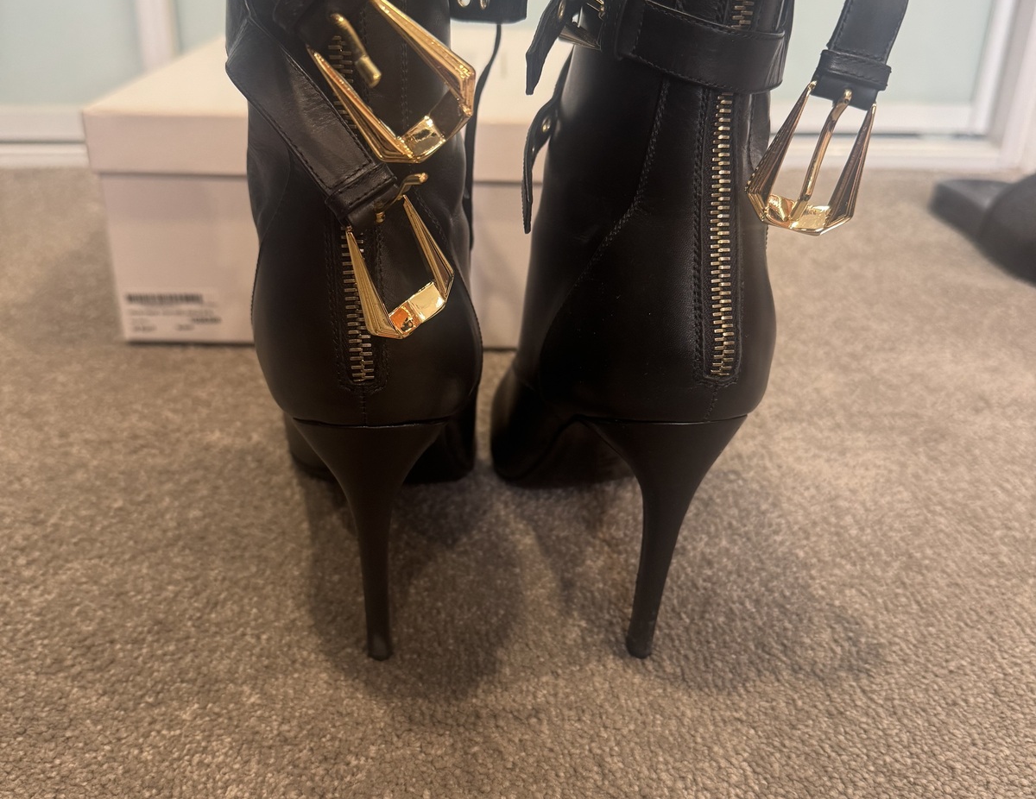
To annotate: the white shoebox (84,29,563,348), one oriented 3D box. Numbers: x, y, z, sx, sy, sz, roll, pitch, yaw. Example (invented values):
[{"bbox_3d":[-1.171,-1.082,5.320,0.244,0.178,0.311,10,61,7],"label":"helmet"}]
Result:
[{"bbox_3d":[-0.069,-0.178,0.695,0.322,0.124,0.414,1,27,-4],"label":"white shoebox"}]

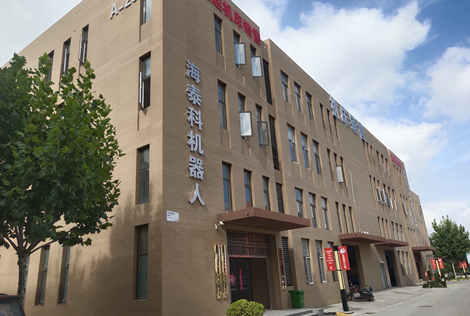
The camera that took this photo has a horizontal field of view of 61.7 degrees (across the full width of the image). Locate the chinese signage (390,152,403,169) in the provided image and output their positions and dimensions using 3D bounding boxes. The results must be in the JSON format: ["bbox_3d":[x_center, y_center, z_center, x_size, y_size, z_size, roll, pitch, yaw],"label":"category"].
[{"bbox_3d":[24.962,0.550,60.469,0.150,1.075,6.832,-16,-22,31],"label":"chinese signage"}]

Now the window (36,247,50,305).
[{"bbox_3d":[-9.844,6.059,20.325,0.736,2.898,0.120,-16,-22,32],"label":"window"}]

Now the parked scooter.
[{"bbox_3d":[8.401,8.963,26.300,1.800,1.130,0.700,-16,-22,32],"label":"parked scooter"}]

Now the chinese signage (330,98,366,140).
[{"bbox_3d":[12.151,-3.941,41.900,0.200,1.978,9.947,-16,-22,32],"label":"chinese signage"}]

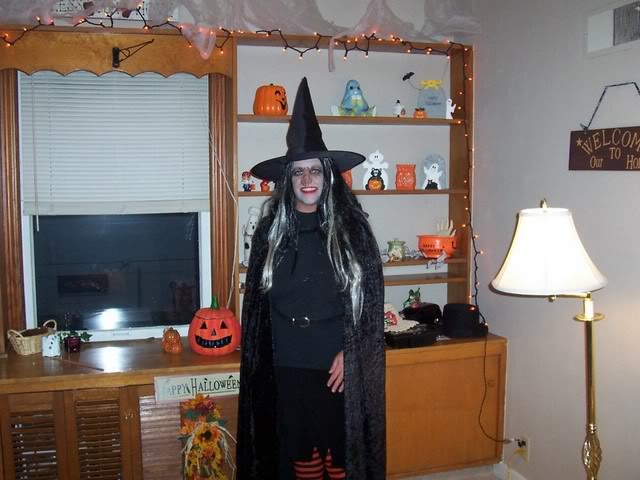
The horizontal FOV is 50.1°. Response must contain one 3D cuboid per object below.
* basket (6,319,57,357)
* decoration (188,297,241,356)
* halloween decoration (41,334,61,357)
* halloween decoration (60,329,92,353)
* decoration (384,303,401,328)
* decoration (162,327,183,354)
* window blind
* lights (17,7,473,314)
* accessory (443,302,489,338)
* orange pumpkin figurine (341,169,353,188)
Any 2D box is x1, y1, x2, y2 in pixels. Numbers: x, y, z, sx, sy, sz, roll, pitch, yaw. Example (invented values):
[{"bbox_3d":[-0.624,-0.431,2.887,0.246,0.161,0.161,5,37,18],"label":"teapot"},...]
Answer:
[{"bbox_3d":[-1.295,0.443,3.085,0.140,0.118,0.215,3,6,32],"label":"basket"},{"bbox_3d":[-0.492,0.382,3.181,0.235,0.268,0.230,-1,5,-9],"label":"decoration"},{"bbox_3d":[-1.237,0.477,3.145,0.080,0.100,0.072,-3,5,-21],"label":"halloween decoration"},{"bbox_3d":[-1.155,0.466,3.231,0.145,0.105,0.105,-2,5,-20],"label":"halloween decoration"},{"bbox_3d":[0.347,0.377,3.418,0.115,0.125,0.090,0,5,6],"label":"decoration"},{"bbox_3d":[-0.689,0.459,3.187,0.092,0.118,0.085,-2,5,-12],"label":"decoration"},{"bbox_3d":[-0.970,-0.477,3.294,0.872,0.703,0.045,-2,5,-15],"label":"window blind"},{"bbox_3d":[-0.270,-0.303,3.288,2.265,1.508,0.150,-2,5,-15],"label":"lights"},{"bbox_3d":[0.745,0.392,3.498,0.240,0.165,0.245,0,5,12],"label":"accessory"},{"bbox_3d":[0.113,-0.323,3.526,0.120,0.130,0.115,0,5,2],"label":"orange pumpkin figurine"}]

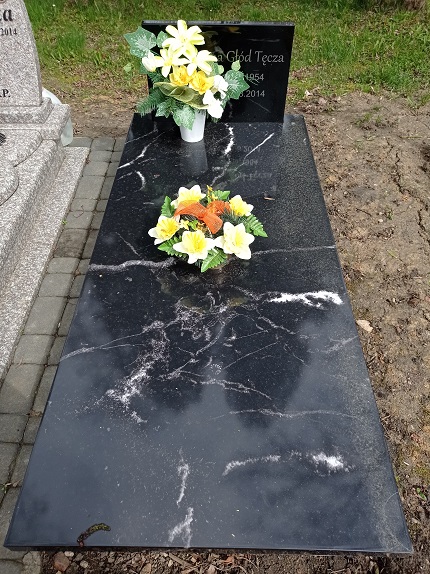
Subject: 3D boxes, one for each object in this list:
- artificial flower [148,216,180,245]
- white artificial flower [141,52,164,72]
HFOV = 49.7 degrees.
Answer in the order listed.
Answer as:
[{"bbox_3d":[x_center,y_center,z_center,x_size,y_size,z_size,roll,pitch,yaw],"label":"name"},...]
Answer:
[{"bbox_3d":[-0.152,-0.171,1.401,0.090,0.090,0.060,32,16,27],"label":"artificial flower"},{"bbox_3d":[-0.237,-0.852,1.761,0.075,0.075,0.075,-29,53,-32],"label":"white artificial flower"}]

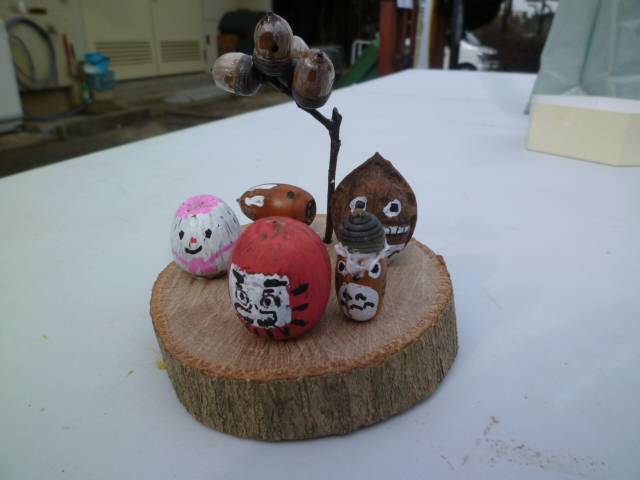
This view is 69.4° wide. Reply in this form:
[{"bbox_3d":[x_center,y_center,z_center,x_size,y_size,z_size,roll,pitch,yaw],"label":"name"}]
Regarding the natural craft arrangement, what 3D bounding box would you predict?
[{"bbox_3d":[-0.003,-0.015,0.133,0.090,0.092,0.099,0,24,0],"label":"natural craft arrangement"}]

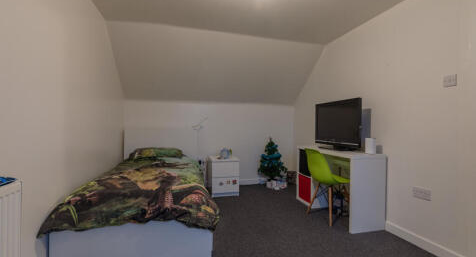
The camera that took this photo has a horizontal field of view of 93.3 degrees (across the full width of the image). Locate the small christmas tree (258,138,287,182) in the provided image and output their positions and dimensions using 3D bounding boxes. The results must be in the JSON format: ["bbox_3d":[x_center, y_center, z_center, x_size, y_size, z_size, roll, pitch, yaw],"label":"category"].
[{"bbox_3d":[0.579,0.553,3.750,0.494,0.830,0.494,0,1,-14],"label":"small christmas tree"}]

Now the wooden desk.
[{"bbox_3d":[1.181,0.654,2.752,0.418,0.747,1.042,0,1,-14],"label":"wooden desk"}]

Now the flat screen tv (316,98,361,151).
[{"bbox_3d":[1.225,-0.019,2.731,0.178,0.598,0.810,0,1,-14],"label":"flat screen tv"}]

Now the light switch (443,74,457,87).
[{"bbox_3d":[1.651,-0.370,1.751,0.012,0.087,0.086,0,1,-14],"label":"light switch"}]

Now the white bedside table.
[{"bbox_3d":[-0.236,0.736,3.514,0.399,0.531,0.475,0,1,-15],"label":"white bedside table"}]

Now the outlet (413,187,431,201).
[{"bbox_3d":[1.594,0.571,1.950,0.012,0.087,0.148,0,1,-14],"label":"outlet"}]

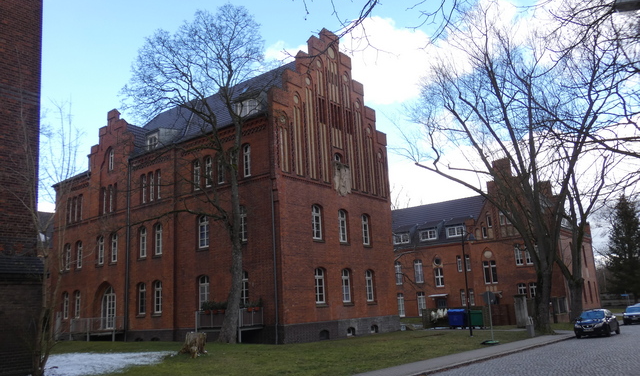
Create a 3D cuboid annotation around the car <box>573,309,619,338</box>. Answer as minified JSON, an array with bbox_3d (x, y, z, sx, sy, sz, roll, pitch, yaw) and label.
[{"bbox_3d":[16.400,8.000,30.600,1.760,1.450,4.200,-14,-16,39],"label":"car"}]

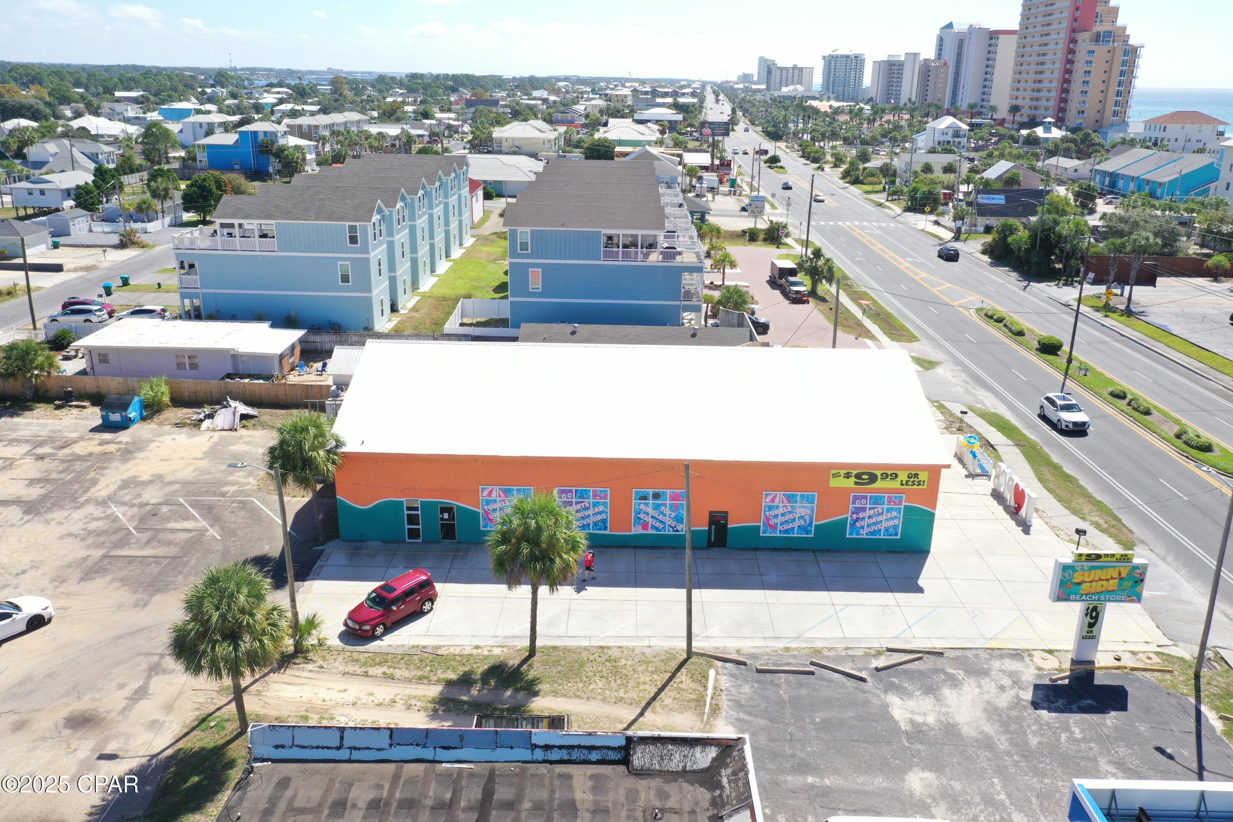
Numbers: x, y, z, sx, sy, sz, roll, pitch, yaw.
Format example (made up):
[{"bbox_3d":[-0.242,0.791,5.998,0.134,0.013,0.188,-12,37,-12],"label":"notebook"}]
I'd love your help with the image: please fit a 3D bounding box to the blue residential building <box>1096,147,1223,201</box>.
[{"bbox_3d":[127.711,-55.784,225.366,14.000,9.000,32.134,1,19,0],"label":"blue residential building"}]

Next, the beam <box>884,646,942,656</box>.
[{"bbox_3d":[13.215,10.654,42.435,2.443,0.130,0.140,3,19,6],"label":"beam"}]

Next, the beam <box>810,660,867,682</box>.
[{"bbox_3d":[9.454,11.117,40.894,2.456,0.130,0.140,12,22,28],"label":"beam"}]

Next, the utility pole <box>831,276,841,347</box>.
[{"bbox_3d":[18.321,-6.895,80.132,0.300,8.498,0.300,1,19,0],"label":"utility pole"}]

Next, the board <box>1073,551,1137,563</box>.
[{"bbox_3d":[19.872,5.952,39.130,2.420,0.400,0.200,1,19,-1],"label":"board"}]

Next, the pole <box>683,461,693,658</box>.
[{"bbox_3d":[3.038,6.465,40.426,0.279,9.154,0.279,-2,19,1],"label":"pole"}]

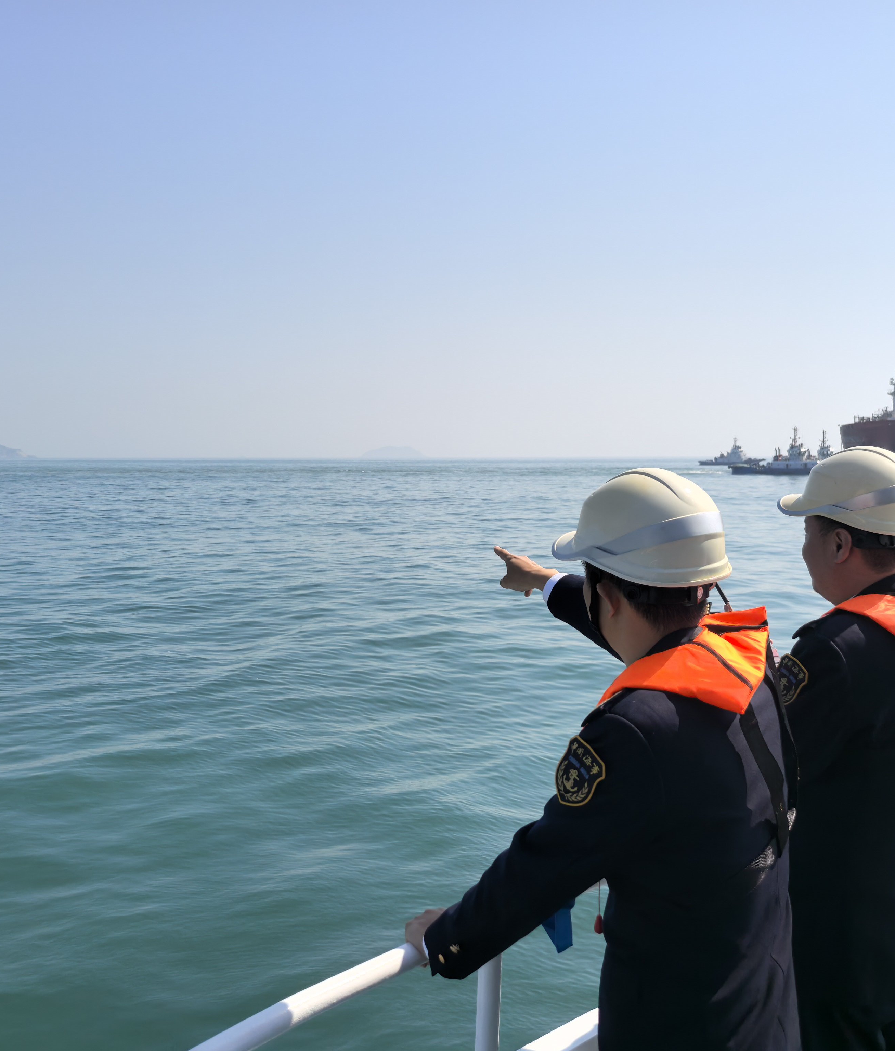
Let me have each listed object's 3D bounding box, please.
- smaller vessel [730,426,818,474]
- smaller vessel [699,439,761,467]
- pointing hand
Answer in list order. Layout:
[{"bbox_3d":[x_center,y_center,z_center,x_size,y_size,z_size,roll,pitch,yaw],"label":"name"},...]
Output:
[{"bbox_3d":[111.583,-24.483,359.494,37.000,16.000,10.500,2,4,34],"label":"smaller vessel"},{"bbox_3d":[155.950,-40.204,600.000,36.000,15.000,10.000,1,4,15],"label":"smaller vessel"},{"bbox_3d":[0.160,0.091,2.200,0.090,0.100,0.180,-2,14,-30],"label":"pointing hand"}]

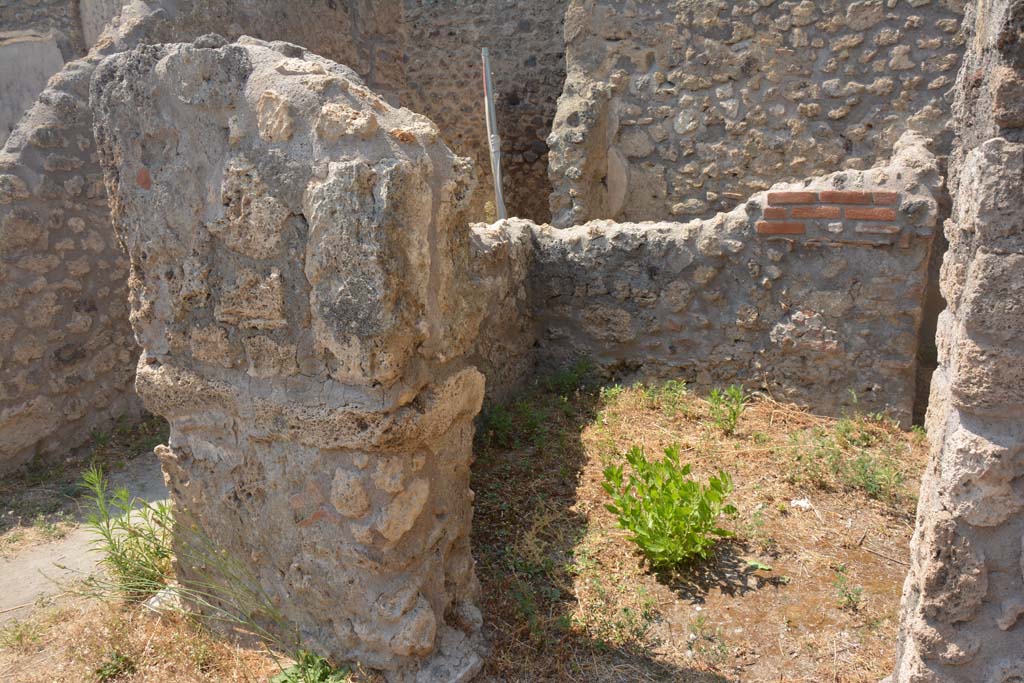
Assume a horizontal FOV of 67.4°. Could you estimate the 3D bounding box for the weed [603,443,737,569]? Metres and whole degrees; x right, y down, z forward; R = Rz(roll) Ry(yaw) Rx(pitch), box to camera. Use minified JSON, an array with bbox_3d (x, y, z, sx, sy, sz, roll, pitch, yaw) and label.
[{"bbox_3d":[0.602,0.615,2.935,0.512,0.428,0.512,0,12,0],"label":"weed"}]

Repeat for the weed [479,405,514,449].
[{"bbox_3d":[-0.077,0.421,3.816,0.194,0.183,0.175,0,11,-1],"label":"weed"}]

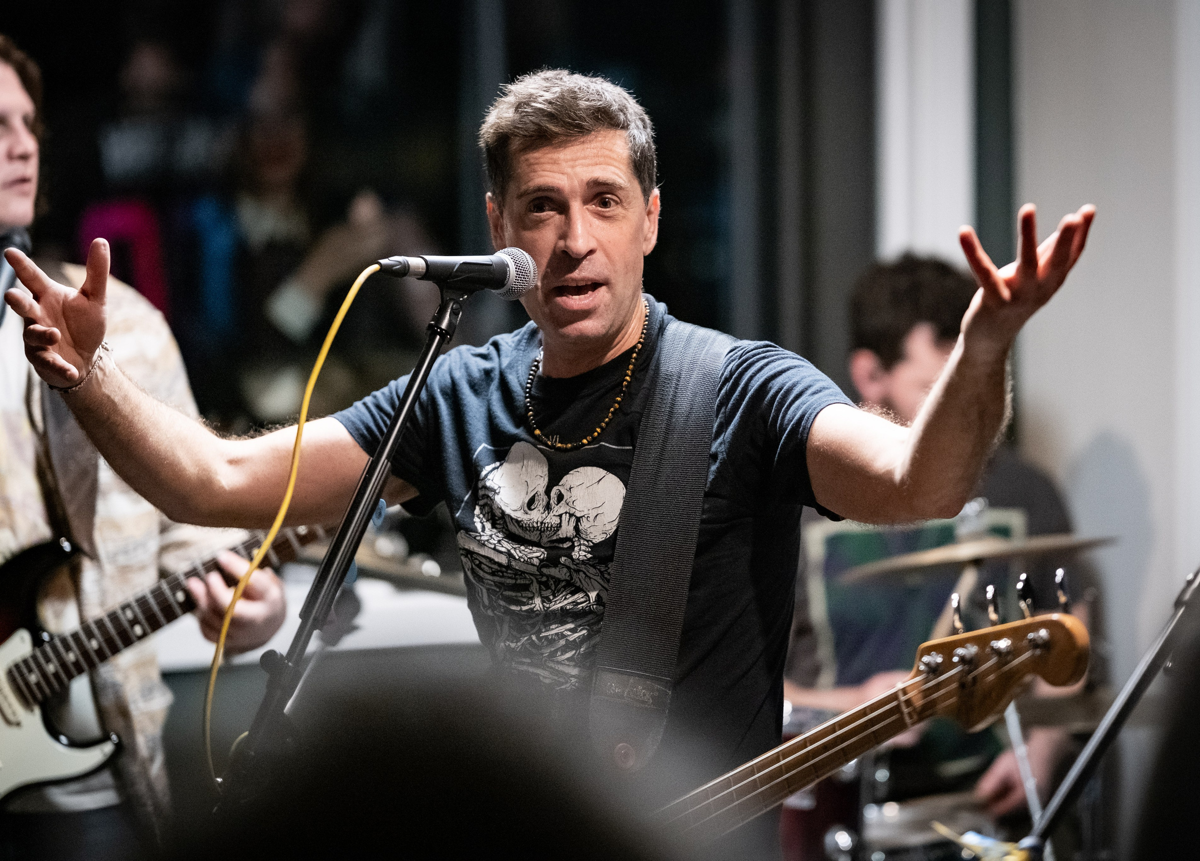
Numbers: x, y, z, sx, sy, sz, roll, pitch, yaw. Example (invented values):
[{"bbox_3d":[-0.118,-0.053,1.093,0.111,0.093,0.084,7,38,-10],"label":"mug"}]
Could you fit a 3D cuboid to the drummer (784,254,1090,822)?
[{"bbox_3d":[0.470,0.430,5.730,0.580,1.360,0.720,0,5,3],"label":"drummer"}]

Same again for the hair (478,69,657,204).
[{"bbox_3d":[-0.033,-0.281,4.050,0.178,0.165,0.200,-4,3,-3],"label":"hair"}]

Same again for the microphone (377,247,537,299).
[{"bbox_3d":[-0.136,-0.150,3.815,0.052,0.053,0.205,4,2,40],"label":"microphone"}]

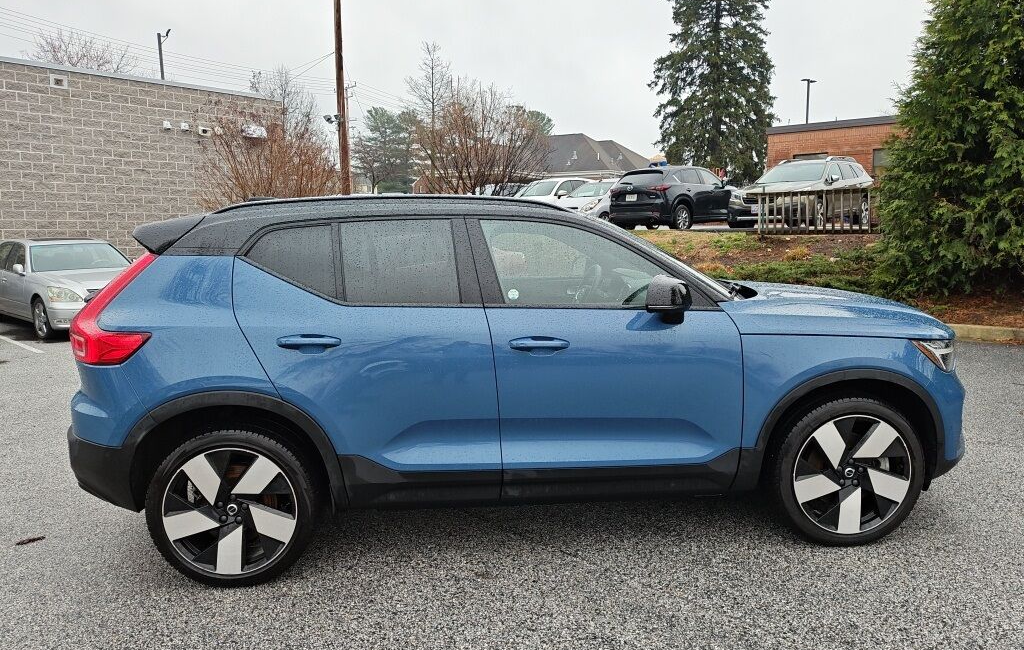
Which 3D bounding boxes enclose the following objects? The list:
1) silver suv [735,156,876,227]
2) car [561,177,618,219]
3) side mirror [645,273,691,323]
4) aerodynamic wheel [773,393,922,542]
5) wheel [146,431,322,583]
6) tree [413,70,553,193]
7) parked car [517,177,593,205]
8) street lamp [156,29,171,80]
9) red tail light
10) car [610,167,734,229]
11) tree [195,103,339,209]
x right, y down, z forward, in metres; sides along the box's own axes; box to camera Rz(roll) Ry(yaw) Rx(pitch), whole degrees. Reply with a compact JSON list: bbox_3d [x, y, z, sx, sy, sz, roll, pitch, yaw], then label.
[{"bbox_3d":[7.290,-3.214,18.097,1.860,1.680,4.860,7,11,44],"label":"silver suv"},{"bbox_3d":[2.830,-3.662,22.594,1.750,1.500,4.350,5,10,37],"label":"car"},{"bbox_3d":[0.651,-0.106,3.112,0.195,0.210,0.215,-2,8,-5],"label":"side mirror"},{"bbox_3d":[1.509,0.650,3.404,0.716,0.712,0.240,-2,8,-5],"label":"aerodynamic wheel"},{"bbox_3d":[-1.182,0.759,3.191,0.712,0.708,0.250,-2,8,-5],"label":"wheel"},{"bbox_3d":[-0.729,-3.948,17.918,3.350,4.317,3.100,-1,8,0],"label":"tree"},{"bbox_3d":[1.339,-3.857,23.808,1.830,1.640,4.550,6,11,42],"label":"parked car"},{"bbox_3d":[-12.630,-6.718,27.283,0.600,7.996,0.350,-1,8,0],"label":"street lamp"},{"bbox_3d":[-1.680,-0.065,3.088,0.400,0.460,0.260,-2,8,-5],"label":"red tail light"},{"bbox_3d":[4.404,-3.361,19.760,1.845,1.680,4.575,6,11,39],"label":"car"},{"bbox_3d":[-5.539,-3.116,17.013,3.150,3.923,3.000,-1,8,0],"label":"tree"}]

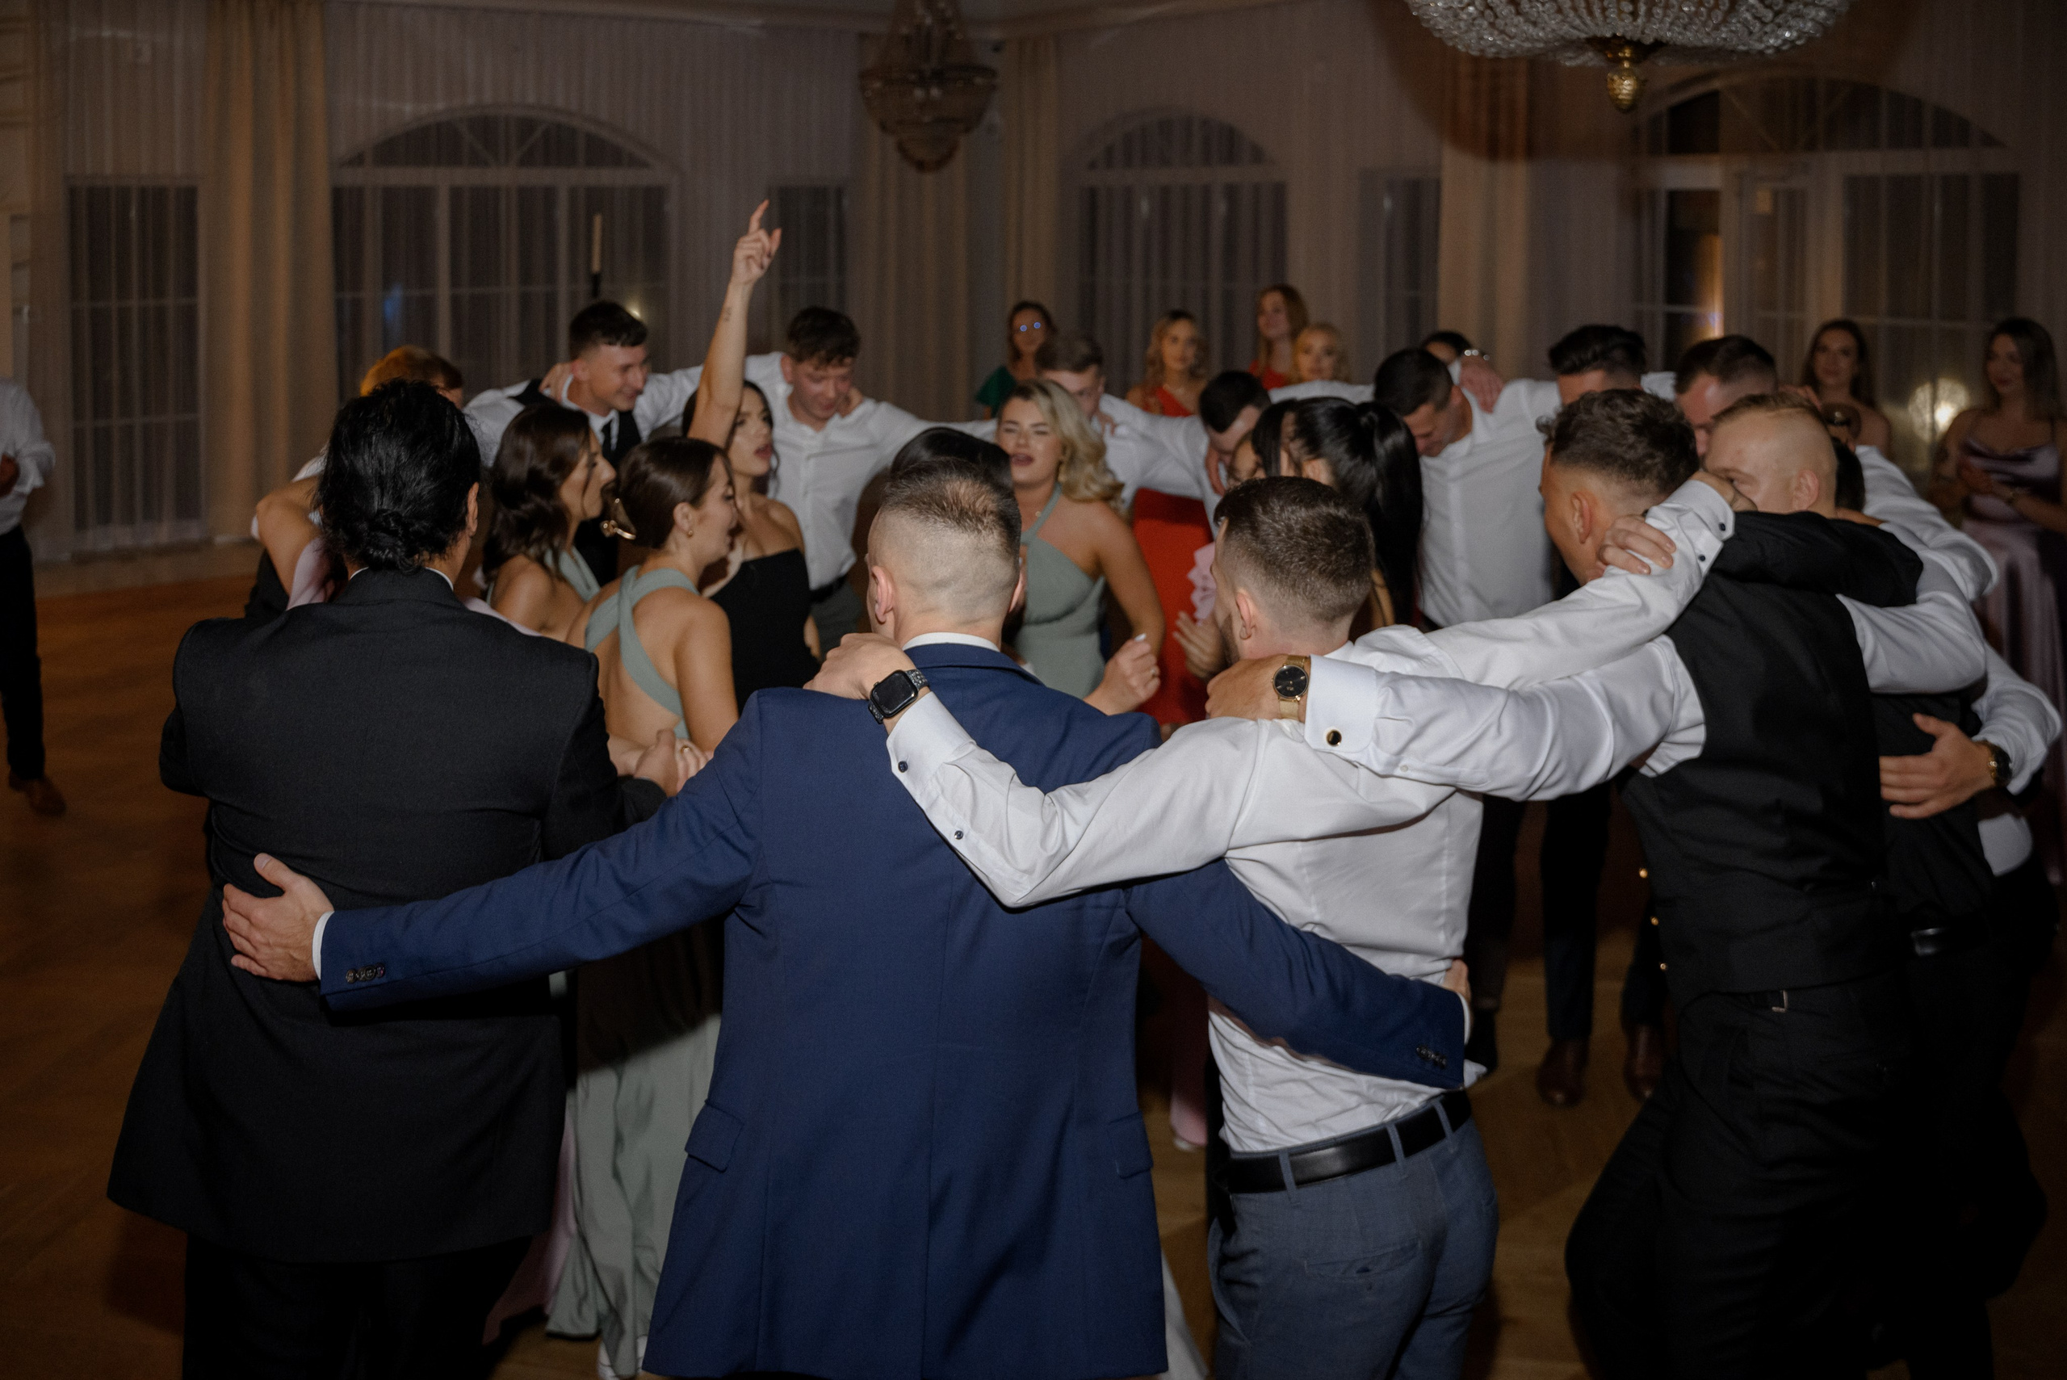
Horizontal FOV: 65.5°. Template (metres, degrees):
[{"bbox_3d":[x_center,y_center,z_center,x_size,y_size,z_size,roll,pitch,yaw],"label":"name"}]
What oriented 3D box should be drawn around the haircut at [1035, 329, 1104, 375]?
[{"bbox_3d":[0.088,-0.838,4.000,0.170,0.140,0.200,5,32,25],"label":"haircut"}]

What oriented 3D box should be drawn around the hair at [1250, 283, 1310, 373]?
[{"bbox_3d":[0.934,-1.363,6.100,0.210,0.350,0.200,5,11,23],"label":"hair"}]

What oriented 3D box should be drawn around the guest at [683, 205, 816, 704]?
[{"bbox_3d":[-0.594,0.040,3.450,0.500,2.050,0.420,-10,17,-36],"label":"guest"}]

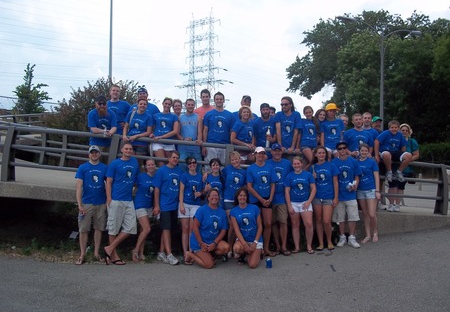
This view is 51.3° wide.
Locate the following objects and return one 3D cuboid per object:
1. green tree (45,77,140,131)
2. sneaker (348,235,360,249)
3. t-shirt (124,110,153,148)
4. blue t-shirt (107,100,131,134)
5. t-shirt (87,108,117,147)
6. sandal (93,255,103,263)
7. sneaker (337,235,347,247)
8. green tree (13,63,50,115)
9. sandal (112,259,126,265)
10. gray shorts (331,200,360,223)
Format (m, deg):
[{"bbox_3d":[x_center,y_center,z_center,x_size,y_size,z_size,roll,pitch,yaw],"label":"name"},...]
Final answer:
[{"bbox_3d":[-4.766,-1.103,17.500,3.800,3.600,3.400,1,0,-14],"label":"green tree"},{"bbox_3d":[2.157,1.441,7.800,0.110,0.130,0.290,1,-1,-10],"label":"sneaker"},{"bbox_3d":[-1.510,-0.482,8.200,0.470,0.620,0.310,1,-1,-5],"label":"t-shirt"},{"bbox_3d":[-1.883,-0.657,8.200,0.500,0.660,0.280,1,-1,-9],"label":"blue t-shirt"},{"bbox_3d":[-2.115,-0.481,8.050,0.500,0.670,0.340,1,8,-11],"label":"t-shirt"},{"bbox_3d":[-1.992,1.624,7.360,0.105,0.080,0.275,1,0,-25],"label":"sandal"},{"bbox_3d":[1.908,1.394,7.650,0.115,0.130,0.290,0,-1,25],"label":"sneaker"},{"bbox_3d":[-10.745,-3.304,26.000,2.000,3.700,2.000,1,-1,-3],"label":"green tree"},{"bbox_3d":[-1.580,1.595,7.000,0.270,0.060,0.100,0,-1,44],"label":"sandal"},{"bbox_3d":[2.073,0.923,8.000,0.460,0.470,0.310,1,0,7],"label":"gray shorts"}]

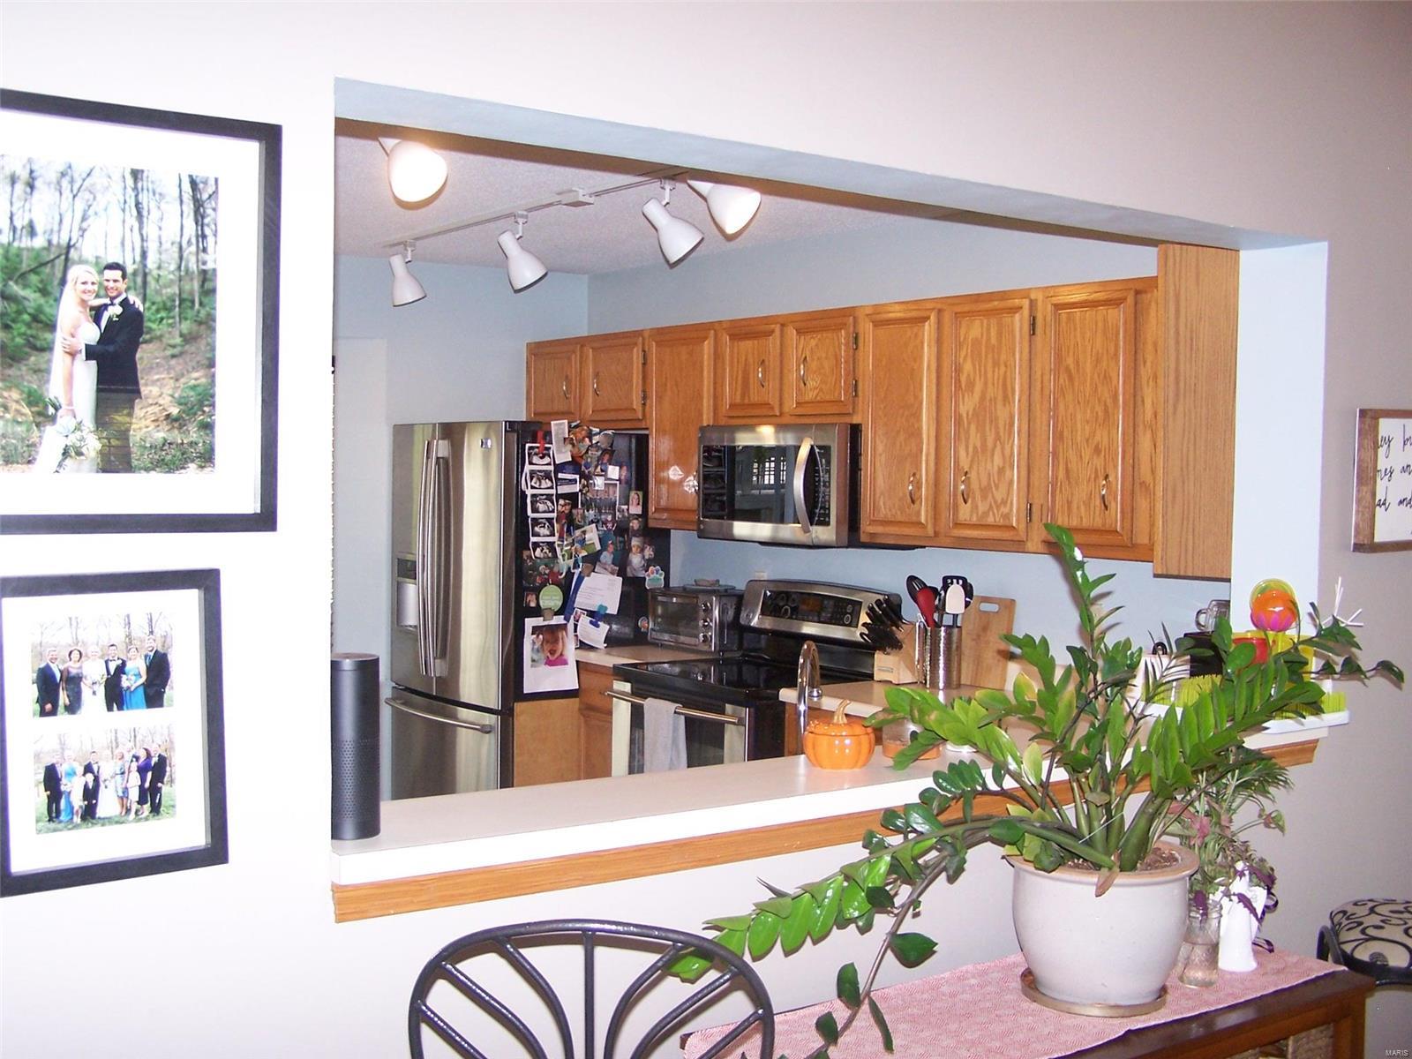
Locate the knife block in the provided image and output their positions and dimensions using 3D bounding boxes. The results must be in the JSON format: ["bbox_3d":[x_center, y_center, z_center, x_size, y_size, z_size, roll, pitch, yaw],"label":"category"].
[{"bbox_3d":[0.660,0.407,5.213,0.160,0.205,0.110,-1,3,-37],"label":"knife block"}]

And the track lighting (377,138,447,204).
[{"bbox_3d":[-0.678,-0.840,3.550,0.130,0.220,0.200,-1,3,-37],"label":"track lighting"}]

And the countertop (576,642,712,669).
[{"bbox_3d":[-0.184,0.495,5.899,0.660,0.045,0.400,-1,3,-37],"label":"countertop"}]

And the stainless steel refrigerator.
[{"bbox_3d":[-0.726,0.471,6.300,0.850,1.785,0.910,-1,3,-37],"label":"stainless steel refrigerator"}]

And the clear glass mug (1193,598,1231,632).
[{"bbox_3d":[1.315,0.225,4.000,0.112,0.090,0.085,1,2,11],"label":"clear glass mug"}]

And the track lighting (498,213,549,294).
[{"bbox_3d":[-0.603,-0.909,5.100,0.185,0.255,0.130,0,2,-26],"label":"track lighting"}]

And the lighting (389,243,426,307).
[{"bbox_3d":[-1.117,-0.949,5.800,0.170,0.240,0.130,-1,3,-37],"label":"lighting"}]

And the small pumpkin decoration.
[{"bbox_3d":[0.230,0.347,2.652,0.120,0.110,0.120,1,2,0],"label":"small pumpkin decoration"}]

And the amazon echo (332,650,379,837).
[{"bbox_3d":[-0.479,0.290,2.076,0.084,0.235,0.084,0,2,-11],"label":"amazon echo"}]

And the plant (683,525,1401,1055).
[{"bbox_3d":[0.505,0.377,2.496,1.120,0.790,0.560,0,2,-10],"label":"plant"}]

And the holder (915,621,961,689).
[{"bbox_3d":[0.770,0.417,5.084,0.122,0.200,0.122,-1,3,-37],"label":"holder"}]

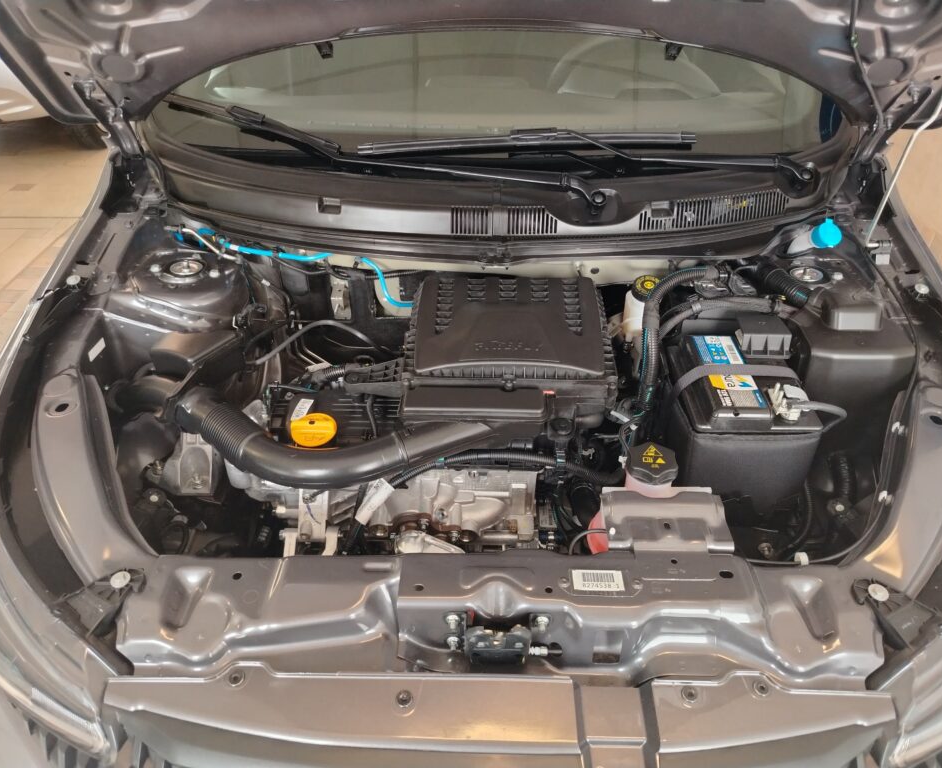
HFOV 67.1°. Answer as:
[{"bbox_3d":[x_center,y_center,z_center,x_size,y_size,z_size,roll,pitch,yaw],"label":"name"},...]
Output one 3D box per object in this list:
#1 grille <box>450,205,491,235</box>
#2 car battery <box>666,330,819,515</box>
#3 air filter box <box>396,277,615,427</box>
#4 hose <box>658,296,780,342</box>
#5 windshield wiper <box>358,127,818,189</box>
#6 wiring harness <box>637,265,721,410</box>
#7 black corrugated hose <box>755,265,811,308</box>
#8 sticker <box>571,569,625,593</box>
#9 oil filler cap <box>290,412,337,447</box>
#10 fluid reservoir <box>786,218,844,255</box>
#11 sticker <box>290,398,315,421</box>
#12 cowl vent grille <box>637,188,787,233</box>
[{"bbox_3d":[-0.003,-0.281,1.220,0.068,0.015,0.062,1,69,1],"label":"grille"},{"bbox_3d":[0.395,0.059,1.099,0.178,0.190,0.237,1,37,1],"label":"car battery"},{"bbox_3d":[0.055,-0.059,1.106,0.300,0.130,0.290,1,37,1],"label":"air filter box"},{"bbox_3d":[0.405,-0.109,1.159,0.190,0.055,0.080,1,37,1],"label":"hose"},{"bbox_3d":[0.213,-0.434,1.346,0.865,0.075,0.110,1,37,1],"label":"windshield wiper"},{"bbox_3d":[0.318,-0.076,1.092,0.135,0.120,0.240,1,37,1],"label":"wiring harness"},{"bbox_3d":[0.526,-0.160,1.204,0.050,0.055,0.105,-21,41,-26],"label":"black corrugated hose"},{"bbox_3d":[0.152,0.234,0.844,0.060,0.001,0.030,1,37,1],"label":"sticker"},{"bbox_3d":[-0.219,0.065,0.985,0.063,0.027,0.063,0,36,0],"label":"oil filler cap"},{"bbox_3d":[0.584,-0.244,1.221,0.085,0.075,0.060,1,37,1],"label":"fluid reservoir"},{"bbox_3d":[-0.244,0.038,1.030,0.015,0.002,0.052,6,43,8],"label":"sticker"},{"bbox_3d":[0.432,-0.305,1.239,0.270,0.022,0.060,-13,71,-16],"label":"cowl vent grille"}]

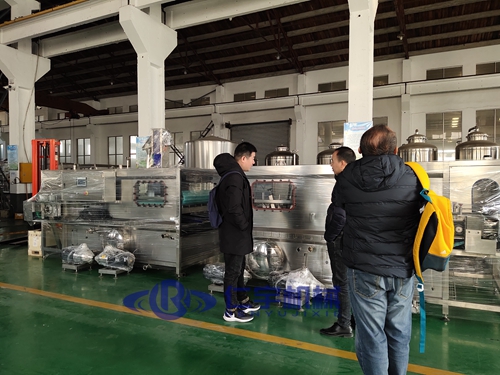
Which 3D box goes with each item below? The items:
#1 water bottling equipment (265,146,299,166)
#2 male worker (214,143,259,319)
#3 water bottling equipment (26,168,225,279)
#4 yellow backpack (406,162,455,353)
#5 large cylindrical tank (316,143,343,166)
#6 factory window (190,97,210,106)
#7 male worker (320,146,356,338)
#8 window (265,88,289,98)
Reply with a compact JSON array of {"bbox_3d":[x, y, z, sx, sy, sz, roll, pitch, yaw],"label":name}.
[{"bbox_3d":[0.974,-0.025,10.845,0.990,2.410,0.990,1,1,26],"label":"water bottling equipment"},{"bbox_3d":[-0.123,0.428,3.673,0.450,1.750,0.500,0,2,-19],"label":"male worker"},{"bbox_3d":[-2.318,0.474,6.605,3.500,1.600,1.350,1,1,26],"label":"water bottling equipment"},{"bbox_3d":[1.025,0.386,2.050,0.220,1.000,0.290,0,1,14],"label":"yellow backpack"},{"bbox_3d":[2.395,-0.020,10.166,0.990,2.430,0.990,0,1,0],"label":"large cylindrical tank"},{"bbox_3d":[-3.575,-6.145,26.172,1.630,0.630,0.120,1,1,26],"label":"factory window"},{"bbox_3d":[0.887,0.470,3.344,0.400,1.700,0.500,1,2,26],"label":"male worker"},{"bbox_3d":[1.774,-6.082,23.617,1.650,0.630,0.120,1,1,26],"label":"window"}]

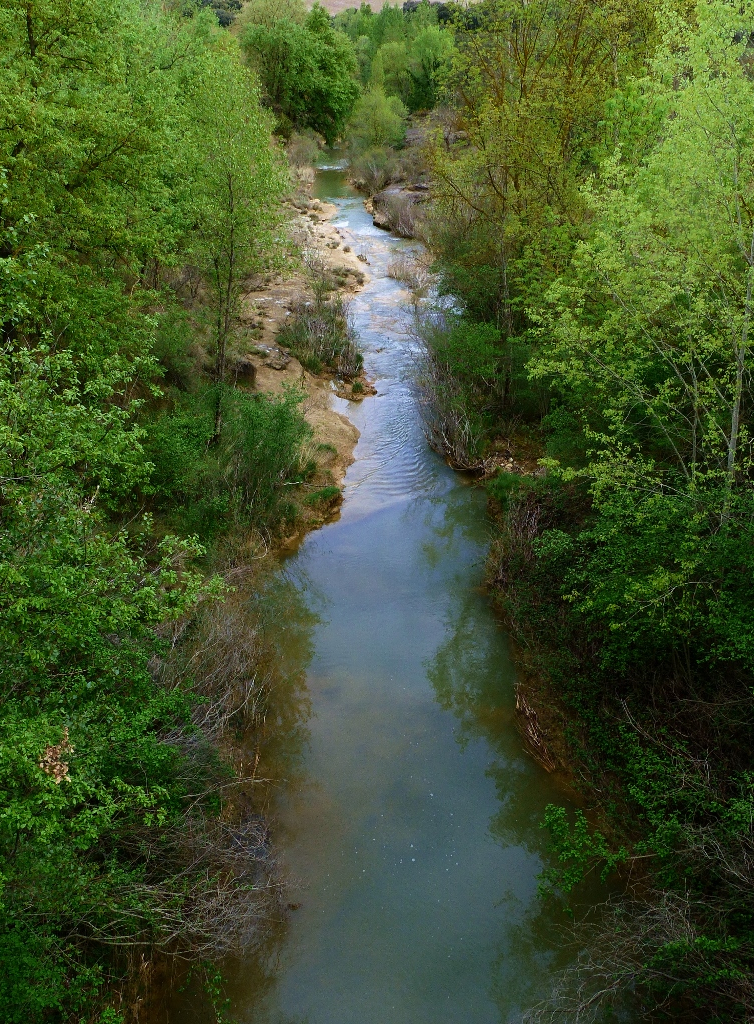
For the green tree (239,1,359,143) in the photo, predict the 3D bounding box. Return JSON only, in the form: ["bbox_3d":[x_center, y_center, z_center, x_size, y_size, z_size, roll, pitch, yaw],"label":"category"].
[{"bbox_3d":[-4.730,-27.070,62.200,7.300,7.980,7.000,0,25,0],"label":"green tree"}]

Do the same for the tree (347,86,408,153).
[{"bbox_3d":[0.030,-23.920,61.510,3.670,3.880,3.500,0,25,0],"label":"tree"}]

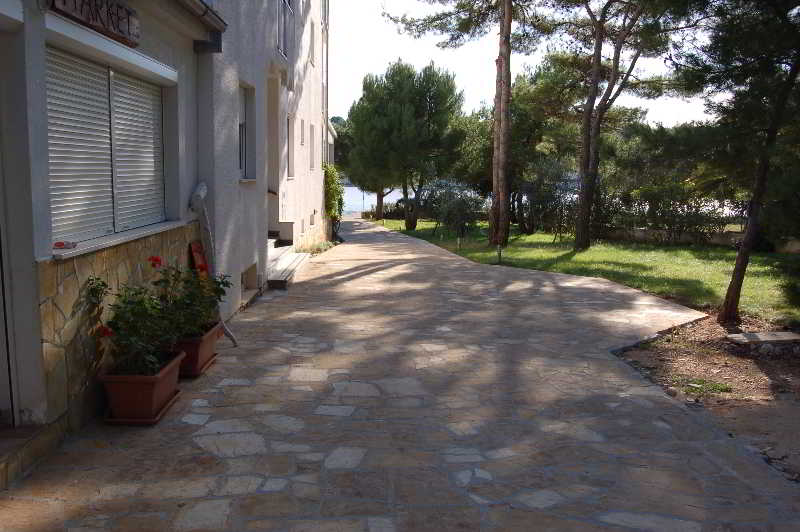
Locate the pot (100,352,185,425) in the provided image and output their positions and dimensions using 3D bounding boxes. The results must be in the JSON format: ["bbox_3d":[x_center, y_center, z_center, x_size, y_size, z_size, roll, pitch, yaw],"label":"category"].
[{"bbox_3d":[-1.654,0.781,4.761,0.368,0.292,0.577,1,7,-1],"label":"pot"}]

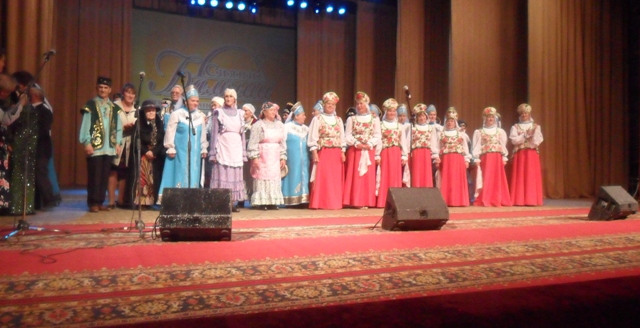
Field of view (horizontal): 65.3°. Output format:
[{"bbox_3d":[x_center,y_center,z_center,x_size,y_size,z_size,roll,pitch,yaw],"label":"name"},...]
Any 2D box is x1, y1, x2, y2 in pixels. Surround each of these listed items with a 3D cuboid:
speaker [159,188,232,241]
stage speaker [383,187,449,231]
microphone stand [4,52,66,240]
[{"bbox_3d":[-1.200,0.497,4.900,0.650,0.490,0.420,1,2,-12],"label":"speaker"},{"bbox_3d":[1.140,0.540,5.950,0.650,0.490,0.420,1,2,-16],"label":"stage speaker"},{"bbox_3d":[-2.770,-0.200,4.860,0.600,1.760,0.560,1,0,-22],"label":"microphone stand"}]

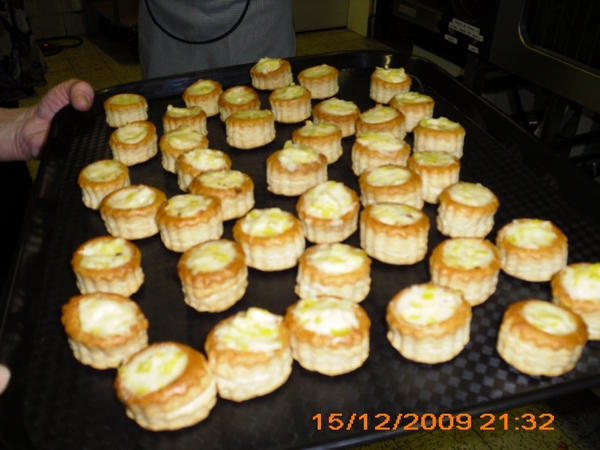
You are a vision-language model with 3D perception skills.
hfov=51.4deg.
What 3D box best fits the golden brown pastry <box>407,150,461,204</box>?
[{"bbox_3d":[0.103,-0.037,0.482,0.041,0.024,0.041,-3,32,2],"label":"golden brown pastry"}]

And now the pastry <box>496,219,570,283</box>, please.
[{"bbox_3d":[0.147,0.015,0.396,0.042,0.022,0.042,-3,32,2],"label":"pastry"}]

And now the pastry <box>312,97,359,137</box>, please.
[{"bbox_3d":[0.038,-0.112,0.646,0.048,0.026,0.048,-1,31,3],"label":"pastry"}]

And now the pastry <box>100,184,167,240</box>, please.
[{"bbox_3d":[-0.134,-0.011,0.505,0.046,0.025,0.046,-5,31,0],"label":"pastry"}]

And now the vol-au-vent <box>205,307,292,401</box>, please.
[{"bbox_3d":[-0.028,0.072,0.347,0.044,0.029,0.044,-5,31,0],"label":"vol-au-vent"}]

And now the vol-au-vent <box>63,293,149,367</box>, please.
[{"bbox_3d":[-0.110,0.059,0.354,0.044,0.022,0.044,-3,32,2],"label":"vol-au-vent"}]

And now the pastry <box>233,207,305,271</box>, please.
[{"bbox_3d":[-0.021,0.009,0.424,0.047,0.023,0.047,-3,32,2],"label":"pastry"}]

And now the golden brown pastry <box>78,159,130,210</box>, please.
[{"bbox_3d":[-0.166,-0.035,0.532,0.041,0.028,0.041,-13,32,-16],"label":"golden brown pastry"}]

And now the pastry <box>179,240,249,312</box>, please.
[{"bbox_3d":[-0.053,0.032,0.390,0.043,0.024,0.043,-3,32,2],"label":"pastry"}]

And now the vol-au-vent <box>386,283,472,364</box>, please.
[{"bbox_3d":[0.075,0.055,0.364,0.048,0.026,0.048,5,32,12],"label":"vol-au-vent"}]

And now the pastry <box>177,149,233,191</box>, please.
[{"bbox_3d":[-0.084,-0.046,0.549,0.044,0.026,0.044,-5,31,0],"label":"pastry"}]

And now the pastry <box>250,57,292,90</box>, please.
[{"bbox_3d":[-0.034,-0.190,0.780,0.050,0.027,0.050,-4,31,-2],"label":"pastry"}]

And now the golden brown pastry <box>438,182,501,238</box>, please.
[{"bbox_3d":[0.115,-0.011,0.430,0.041,0.023,0.041,-3,31,0],"label":"golden brown pastry"}]

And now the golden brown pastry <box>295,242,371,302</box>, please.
[{"bbox_3d":[0.022,0.029,0.416,0.049,0.020,0.049,-1,31,3],"label":"golden brown pastry"}]

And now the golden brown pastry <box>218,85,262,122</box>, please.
[{"bbox_3d":[-0.066,-0.134,0.688,0.044,0.025,0.044,-5,31,0],"label":"golden brown pastry"}]

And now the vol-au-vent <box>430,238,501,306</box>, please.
[{"bbox_3d":[0.104,0.029,0.394,0.043,0.023,0.043,-5,31,0],"label":"vol-au-vent"}]

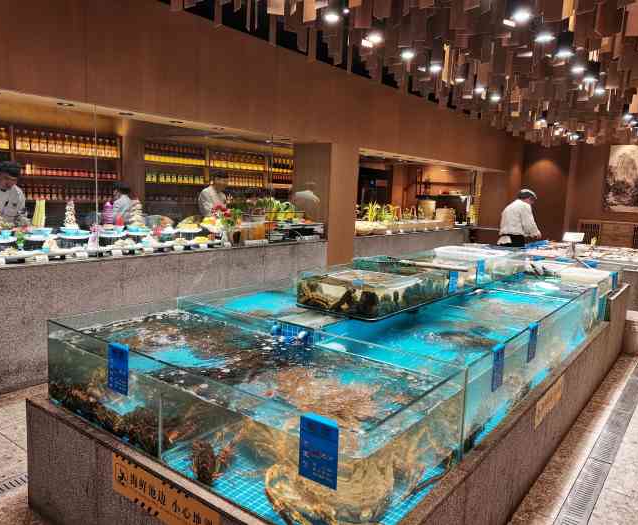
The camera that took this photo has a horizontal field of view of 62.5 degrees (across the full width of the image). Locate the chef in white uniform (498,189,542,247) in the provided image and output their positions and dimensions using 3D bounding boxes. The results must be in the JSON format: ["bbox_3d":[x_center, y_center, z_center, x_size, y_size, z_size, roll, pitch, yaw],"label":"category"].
[{"bbox_3d":[3.059,-0.302,8.263,0.470,1.705,0.500,-1,8,-20],"label":"chef in white uniform"}]

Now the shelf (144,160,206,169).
[{"bbox_3d":[-2.050,-1.344,7.213,0.300,0.040,1.015,8,9,36],"label":"shelf"}]

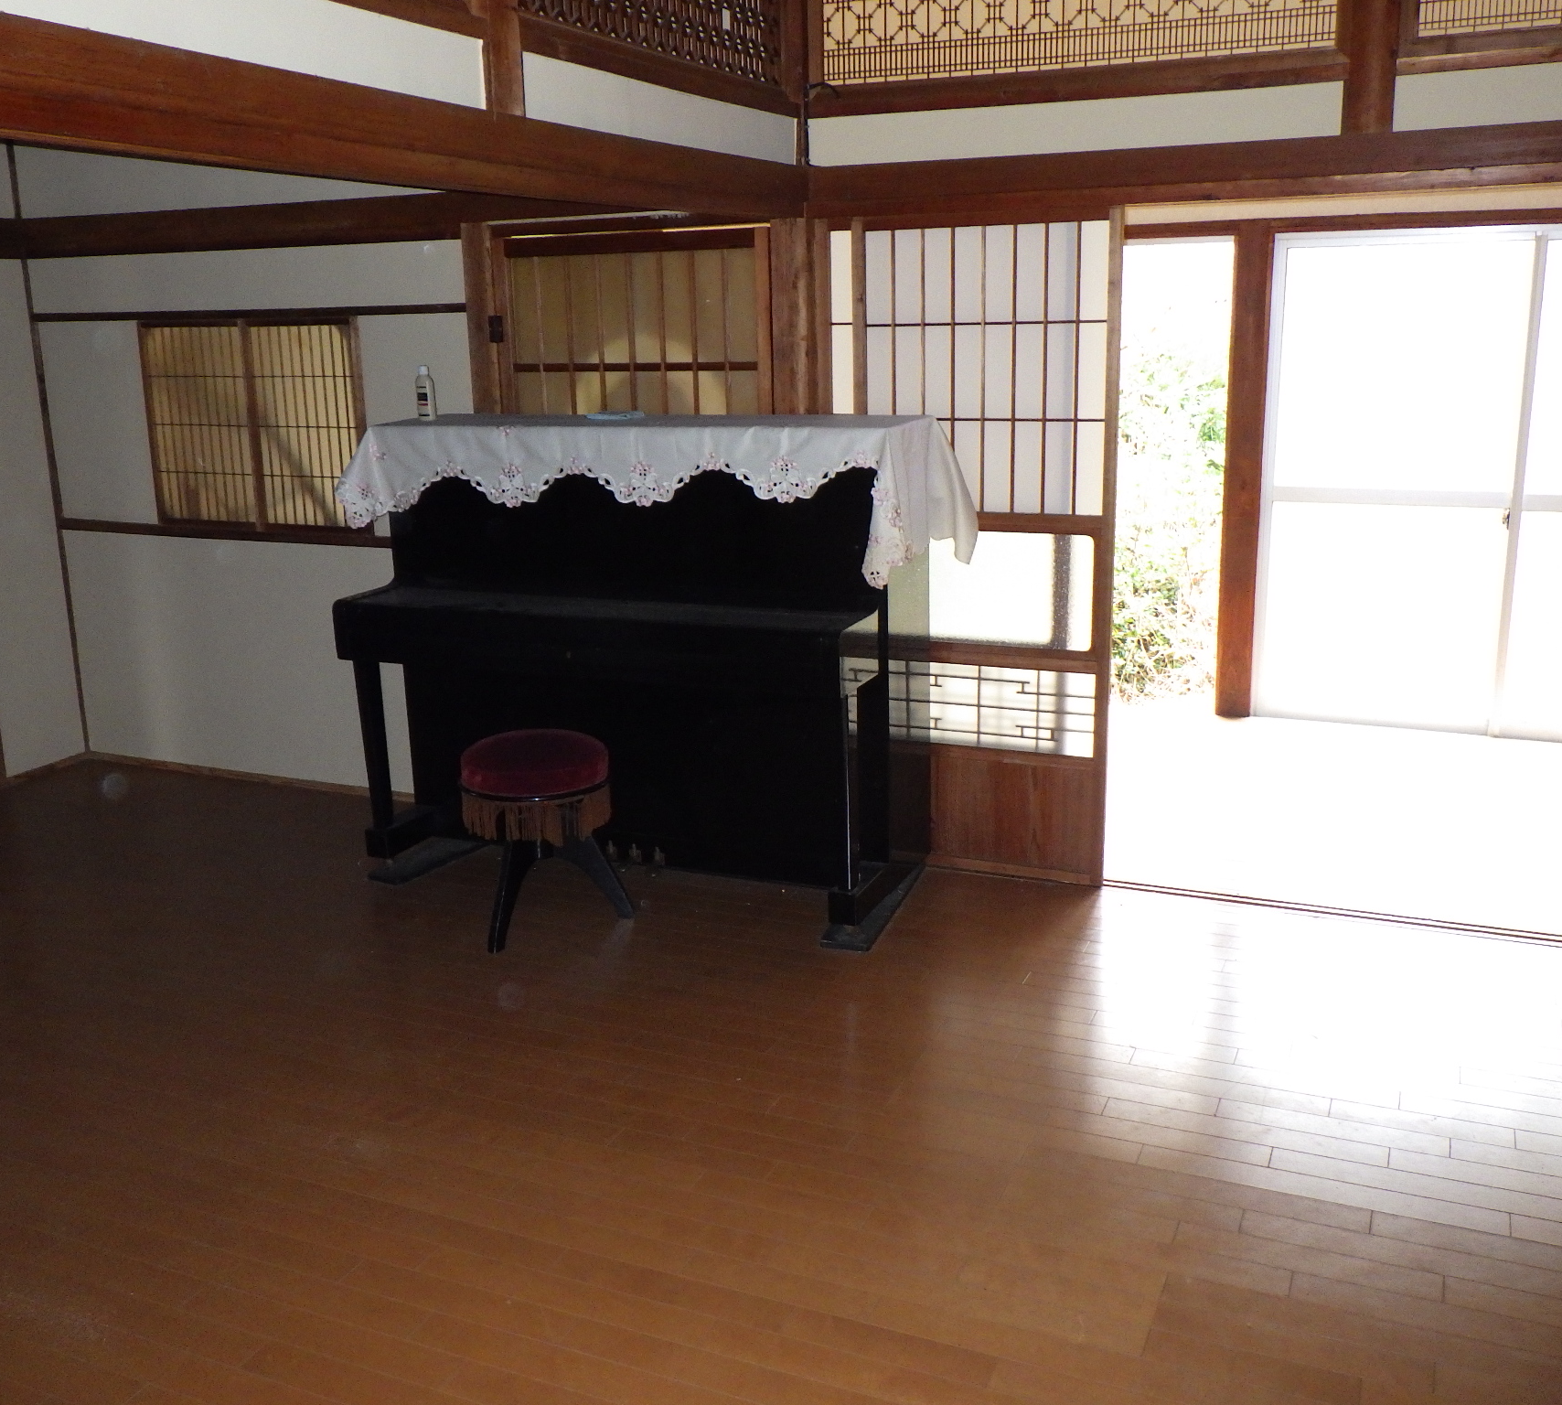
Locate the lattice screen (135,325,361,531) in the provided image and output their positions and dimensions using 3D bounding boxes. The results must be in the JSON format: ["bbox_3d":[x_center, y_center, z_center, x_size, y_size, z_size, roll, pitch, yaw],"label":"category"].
[{"bbox_3d":[-1.694,-0.890,4.886,0.910,0.690,0.050,5,16,23],"label":"lattice screen"}]

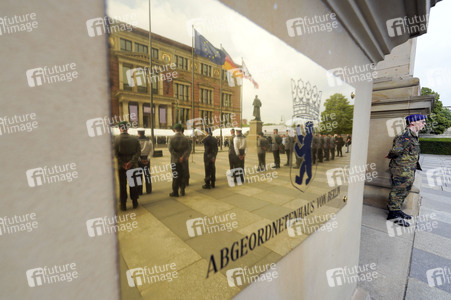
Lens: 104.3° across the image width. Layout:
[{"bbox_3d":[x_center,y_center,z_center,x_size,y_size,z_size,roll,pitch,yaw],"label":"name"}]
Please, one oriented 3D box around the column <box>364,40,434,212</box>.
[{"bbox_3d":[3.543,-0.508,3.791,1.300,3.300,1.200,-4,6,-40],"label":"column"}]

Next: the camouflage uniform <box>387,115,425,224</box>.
[{"bbox_3d":[2.964,0.309,2.921,0.520,1.810,0.460,-4,6,-40],"label":"camouflage uniform"}]

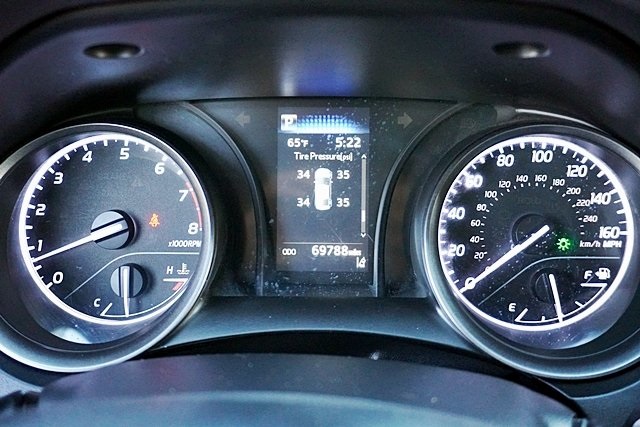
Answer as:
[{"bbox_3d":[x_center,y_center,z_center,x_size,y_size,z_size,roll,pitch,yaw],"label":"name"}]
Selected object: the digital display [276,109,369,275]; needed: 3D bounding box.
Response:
[{"bbox_3d":[0.002,-0.014,0.370,0.053,0.096,0.010,1,0,0],"label":"digital display"}]

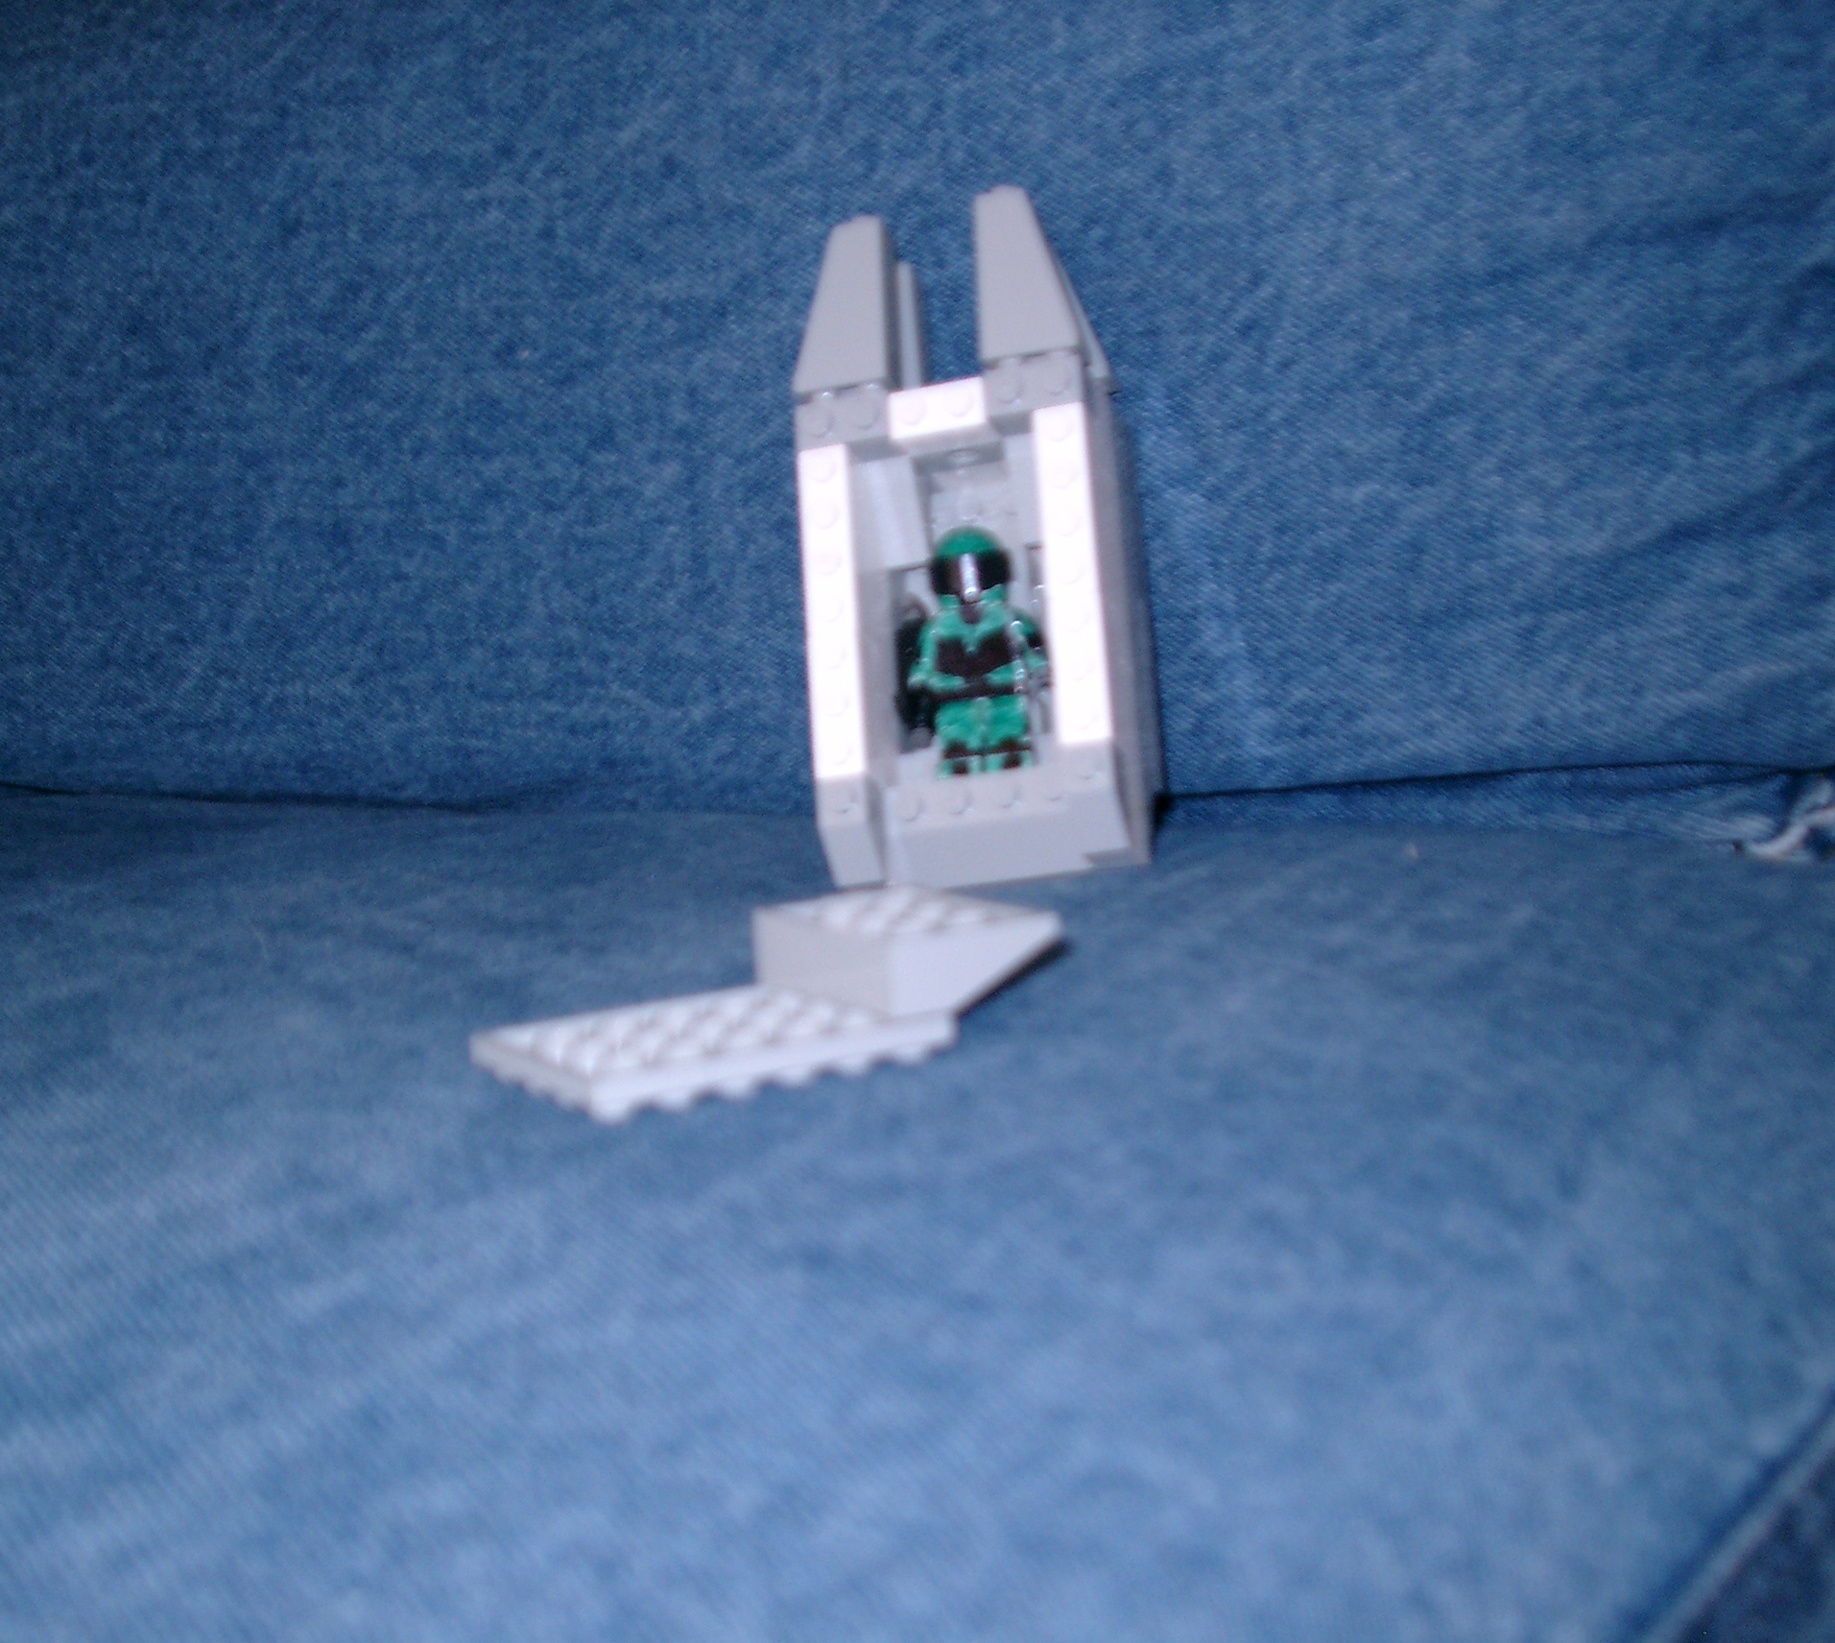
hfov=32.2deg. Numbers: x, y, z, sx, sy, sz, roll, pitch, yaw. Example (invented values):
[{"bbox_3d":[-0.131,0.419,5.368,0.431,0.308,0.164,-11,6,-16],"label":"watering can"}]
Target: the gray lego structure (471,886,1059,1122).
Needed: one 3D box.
[{"bbox_3d":[-0.018,0.020,0.383,0.064,0.016,0.032,-8,10,-31],"label":"gray lego structure"}]

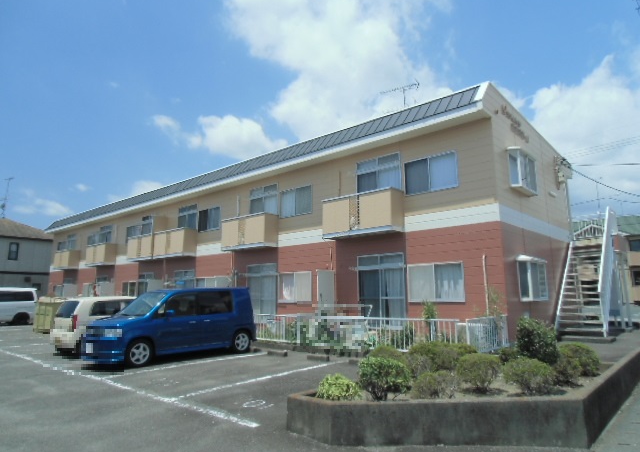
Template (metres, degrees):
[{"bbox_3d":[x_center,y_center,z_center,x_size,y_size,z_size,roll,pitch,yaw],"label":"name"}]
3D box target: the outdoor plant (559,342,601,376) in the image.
[{"bbox_3d":[3.647,1.864,6.298,0.580,0.450,0.580,-8,-12,40],"label":"outdoor plant"}]

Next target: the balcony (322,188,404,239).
[{"bbox_3d":[1.333,-0.312,13.675,2.621,1.210,0.800,-8,-11,40],"label":"balcony"}]

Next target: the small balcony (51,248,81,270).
[{"bbox_3d":[-16.442,2.313,28.882,2.400,1.200,0.800,-8,-12,40],"label":"small balcony"}]

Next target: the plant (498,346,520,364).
[{"bbox_3d":[2.939,2.029,6.900,0.400,0.320,0.380,-5,-9,22],"label":"plant"}]

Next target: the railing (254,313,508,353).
[{"bbox_3d":[1.302,2.746,11.901,6.400,0.720,2.350,-8,-12,40],"label":"railing"}]

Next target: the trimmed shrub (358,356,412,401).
[{"bbox_3d":[0.709,1.650,4.800,0.540,0.460,0.520,-2,-9,8],"label":"trimmed shrub"}]

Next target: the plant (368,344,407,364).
[{"bbox_3d":[0.949,1.857,6.150,0.580,0.440,0.550,-2,-9,8],"label":"plant"}]

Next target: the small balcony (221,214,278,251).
[{"bbox_3d":[-2.694,0.288,17.143,2.531,1.210,0.800,-8,-11,40],"label":"small balcony"}]

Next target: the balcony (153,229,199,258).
[{"bbox_3d":[-6.725,0.889,20.614,2.611,1.210,0.800,-8,-11,40],"label":"balcony"}]

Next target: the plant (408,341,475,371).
[{"bbox_3d":[1.712,1.838,6.200,0.920,0.460,0.720,-3,-9,15],"label":"plant"}]

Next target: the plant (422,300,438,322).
[{"bbox_3d":[2.424,1.903,9.727,0.380,0.520,0.360,-8,-12,40],"label":"plant"}]

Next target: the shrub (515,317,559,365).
[{"bbox_3d":[3.318,1.797,6.868,0.650,0.770,0.650,-8,-12,40],"label":"shrub"}]

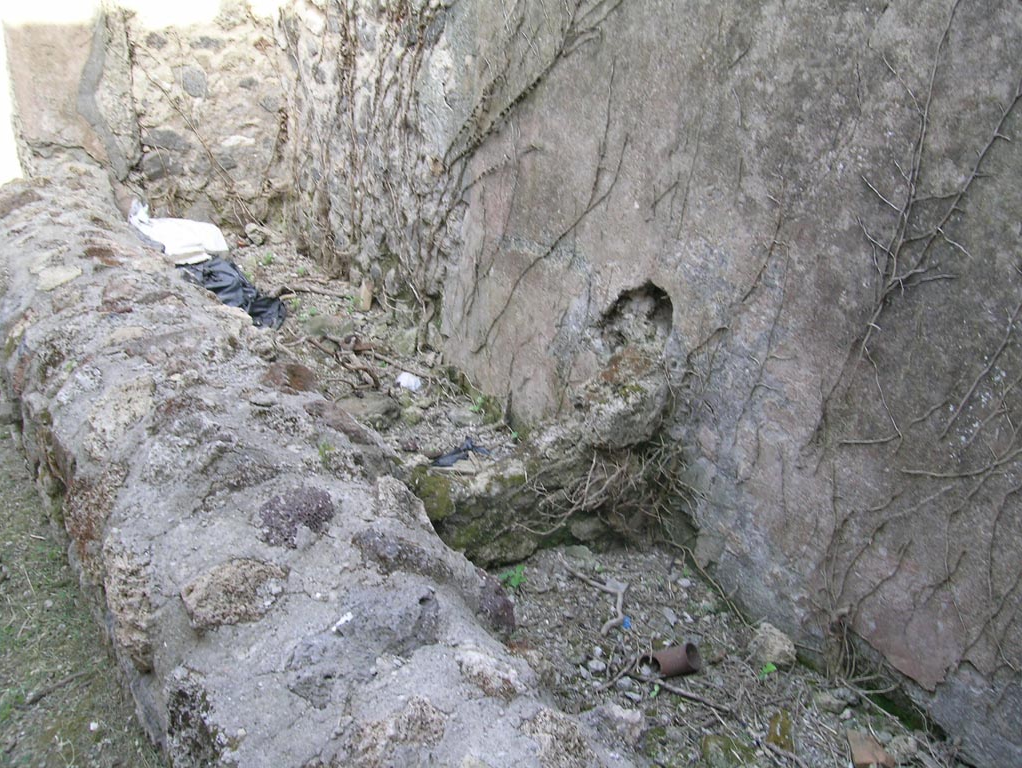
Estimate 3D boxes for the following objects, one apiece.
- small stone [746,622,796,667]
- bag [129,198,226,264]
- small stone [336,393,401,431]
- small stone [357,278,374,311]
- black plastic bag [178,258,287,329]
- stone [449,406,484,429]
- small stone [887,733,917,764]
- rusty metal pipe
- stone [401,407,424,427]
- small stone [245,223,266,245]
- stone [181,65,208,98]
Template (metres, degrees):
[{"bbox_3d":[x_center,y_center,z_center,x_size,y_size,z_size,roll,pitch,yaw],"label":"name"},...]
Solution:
[{"bbox_3d":[0.699,0.701,2.221,0.120,0.095,0.100,7,21,19],"label":"small stone"},{"bbox_3d":[-2.277,-1.027,5.688,0.646,0.304,0.475,-11,22,-28],"label":"bag"},{"bbox_3d":[-0.559,0.110,3.181,0.240,0.110,0.180,-4,20,-10],"label":"small stone"},{"bbox_3d":[-0.801,-0.493,4.563,0.088,0.176,0.069,-3,20,-10],"label":"small stone"},{"bbox_3d":[-1.453,-0.455,4.307,0.436,0.233,0.776,-11,22,-28],"label":"black plastic bag"},{"bbox_3d":[-0.172,0.129,3.200,0.130,0.060,0.100,-1,20,-3],"label":"stone"},{"bbox_3d":[0.898,0.838,1.899,0.068,0.052,0.055,11,22,29],"label":"small stone"},{"bbox_3d":[0.423,0.723,2.168,0.135,0.074,0.074,-11,13,27],"label":"rusty metal pipe"},{"bbox_3d":[-0.382,0.126,3.209,0.085,0.060,0.075,-2,20,-7],"label":"stone"},{"bbox_3d":[-1.893,-1.115,6.137,0.142,0.133,0.124,-6,20,-16],"label":"small stone"},{"bbox_3d":[-2.236,-2.137,5.851,0.179,0.226,0.122,-11,22,-28],"label":"stone"}]

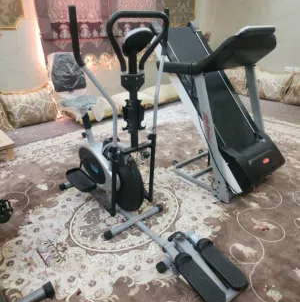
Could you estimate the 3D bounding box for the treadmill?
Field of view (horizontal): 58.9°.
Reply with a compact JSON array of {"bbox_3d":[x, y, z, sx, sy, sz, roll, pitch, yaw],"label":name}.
[{"bbox_3d":[0.615,-0.442,2.465,0.734,1.349,1.251,-20,32,-34],"label":"treadmill"}]

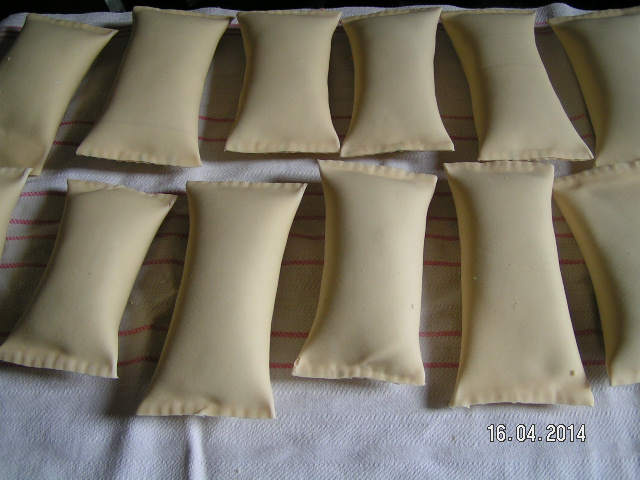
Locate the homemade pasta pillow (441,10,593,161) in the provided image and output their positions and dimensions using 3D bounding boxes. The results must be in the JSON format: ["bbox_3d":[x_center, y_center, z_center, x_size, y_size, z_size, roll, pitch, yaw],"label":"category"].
[{"bbox_3d":[0.154,-0.132,0.562,0.084,0.033,0.164,-5,59,-3],"label":"homemade pasta pillow"}]

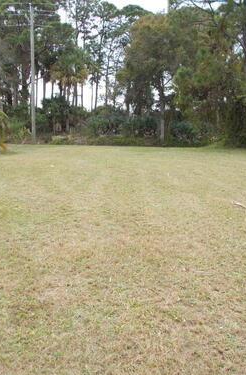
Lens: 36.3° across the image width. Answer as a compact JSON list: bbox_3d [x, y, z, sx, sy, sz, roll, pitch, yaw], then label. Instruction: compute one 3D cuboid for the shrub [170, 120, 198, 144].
[{"bbox_3d":[4.578,-4.098,28.500,2.083,1.929,2.021,1,9,0],"label":"shrub"}]

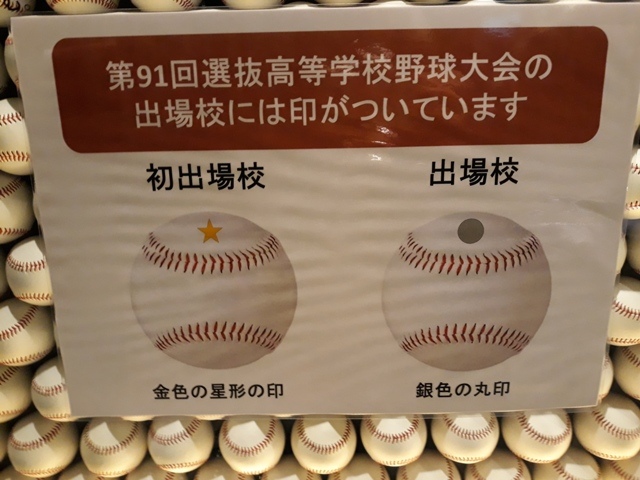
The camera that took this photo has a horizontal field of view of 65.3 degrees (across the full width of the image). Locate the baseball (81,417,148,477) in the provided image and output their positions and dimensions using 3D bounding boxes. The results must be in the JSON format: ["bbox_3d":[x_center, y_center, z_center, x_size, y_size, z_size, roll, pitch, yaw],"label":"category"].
[{"bbox_3d":[-0.235,0.232,0.573,0.073,0.073,0.073,-2,16,1],"label":"baseball"}]

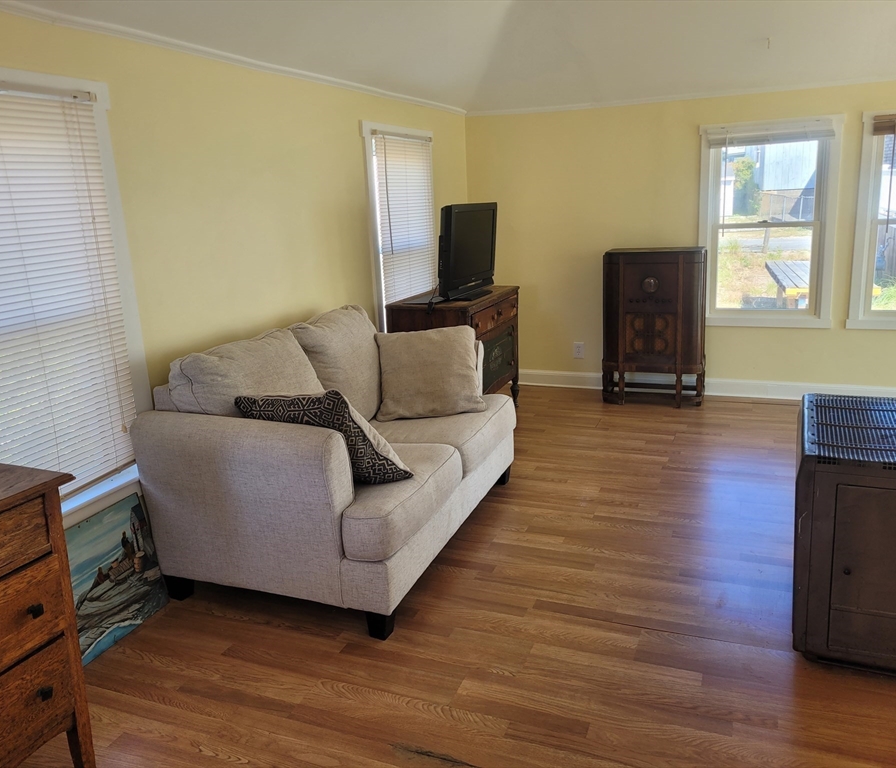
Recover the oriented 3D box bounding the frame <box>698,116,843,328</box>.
[{"bbox_3d":[2.024,-1.002,4.898,0.808,1.281,0.110,3,15,23],"label":"frame"}]

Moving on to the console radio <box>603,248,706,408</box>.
[{"bbox_3d":[1.362,-0.369,5.033,0.627,0.997,0.329,3,15,23],"label":"console radio"}]

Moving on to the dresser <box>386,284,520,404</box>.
[{"bbox_3d":[0.075,-0.153,4.814,0.530,0.799,0.877,3,15,23],"label":"dresser"}]

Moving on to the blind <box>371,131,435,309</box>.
[{"bbox_3d":[-0.244,-0.885,4.736,0.050,1.247,0.808,3,15,23],"label":"blind"}]

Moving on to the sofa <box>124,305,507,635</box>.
[{"bbox_3d":[-0.372,0.199,3.203,0.959,0.904,1.569,2,14,20],"label":"sofa"}]

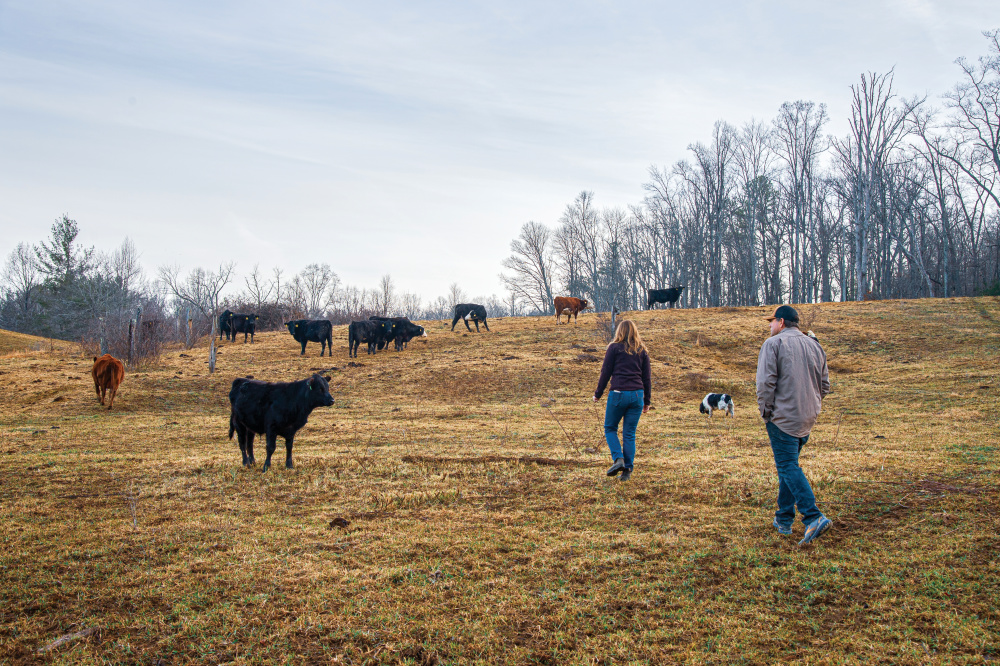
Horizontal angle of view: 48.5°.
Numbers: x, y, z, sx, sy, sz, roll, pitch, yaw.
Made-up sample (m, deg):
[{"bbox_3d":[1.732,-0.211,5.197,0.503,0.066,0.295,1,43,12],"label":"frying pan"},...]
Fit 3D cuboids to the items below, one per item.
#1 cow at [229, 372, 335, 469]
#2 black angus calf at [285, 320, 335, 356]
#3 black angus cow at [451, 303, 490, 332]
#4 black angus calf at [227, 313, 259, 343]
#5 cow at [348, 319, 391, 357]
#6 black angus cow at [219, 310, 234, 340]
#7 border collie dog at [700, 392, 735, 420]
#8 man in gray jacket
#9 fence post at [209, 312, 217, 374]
[{"bbox_3d":[-2.642,1.062,13.400,1.500,1.170,0.520,0,0,35],"label":"cow"},{"bbox_3d":[-6.603,0.182,38.500,1.800,1.265,0.650,0,0,22],"label":"black angus calf"},{"bbox_3d":[-1.301,-0.662,49.000,1.700,1.235,0.750,0,0,0],"label":"black angus cow"},{"bbox_3d":[-11.012,-0.192,47.500,1.700,1.240,0.620,0,0,44],"label":"black angus calf"},{"bbox_3d":[-4.547,0.183,38.700,0.620,1.272,1.750,0,0,43],"label":"cow"},{"bbox_3d":[-12.189,-0.323,49.500,0.600,1.359,1.750,0,0,-14],"label":"black angus cow"},{"bbox_3d":[4.112,1.371,21.000,0.720,0.473,0.280,0,0,30],"label":"border collie dog"},{"bbox_3d":[2.241,0.683,8.450,0.580,1.792,0.520,0,0,-23],"label":"man in gray jacket"},{"bbox_3d":[-7.636,0.272,29.500,0.200,1.633,0.200,0,0,0],"label":"fence post"}]

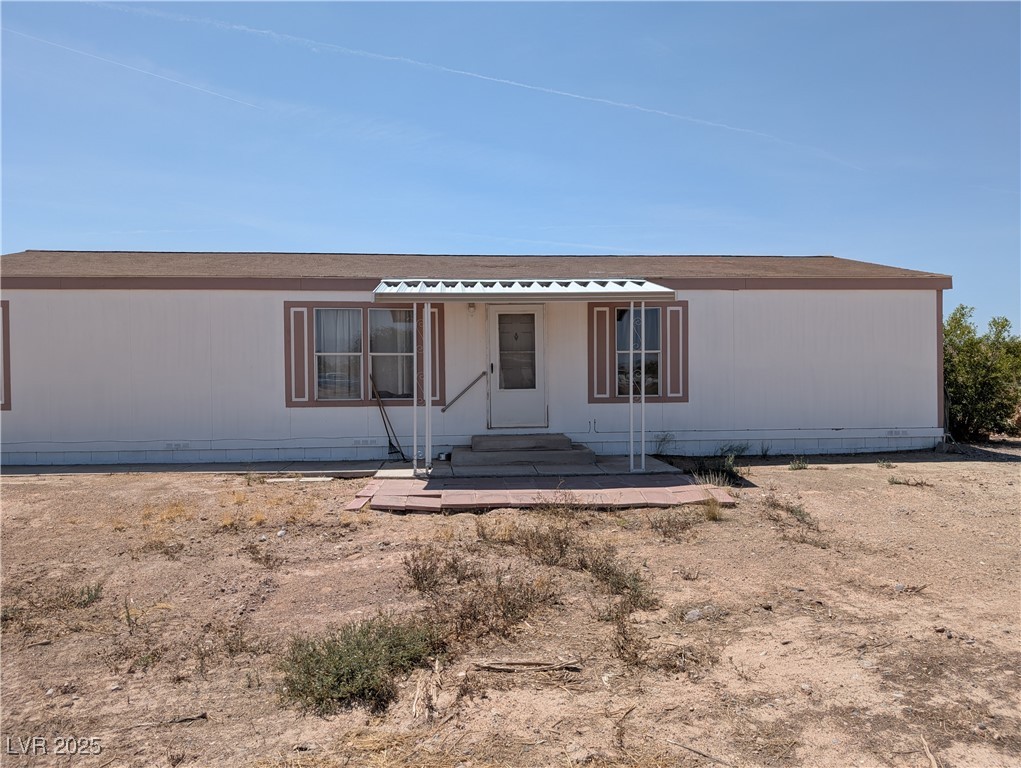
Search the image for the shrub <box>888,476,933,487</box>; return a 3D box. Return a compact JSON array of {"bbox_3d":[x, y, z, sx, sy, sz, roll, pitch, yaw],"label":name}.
[{"bbox_3d":[5.336,1.296,9.453,0.500,0.090,0.250,0,1,-4],"label":"shrub"}]

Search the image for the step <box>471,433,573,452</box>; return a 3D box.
[{"bbox_3d":[0.155,0.922,11.129,1.510,0.165,0.690,0,1,-4],"label":"step"}]

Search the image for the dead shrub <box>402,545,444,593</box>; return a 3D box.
[{"bbox_3d":[-0.658,1.376,5.348,0.310,0.290,0.290,0,1,-4],"label":"dead shrub"}]

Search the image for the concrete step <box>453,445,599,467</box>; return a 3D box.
[{"bbox_3d":[0.163,1.100,10.977,2.110,0.190,1.030,0,1,-4],"label":"concrete step"}]

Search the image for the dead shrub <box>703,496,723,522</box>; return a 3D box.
[{"bbox_3d":[2.154,1.331,7.556,0.190,0.240,0.190,0,1,-4],"label":"dead shrub"}]

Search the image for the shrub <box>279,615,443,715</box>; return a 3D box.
[{"bbox_3d":[-0.753,1.435,3.727,0.780,0.250,0.680,0,1,-4],"label":"shrub"}]

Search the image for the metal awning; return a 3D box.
[{"bbox_3d":[0.160,-1.399,10.597,4.230,0.490,1.500,0,1,-4],"label":"metal awning"}]

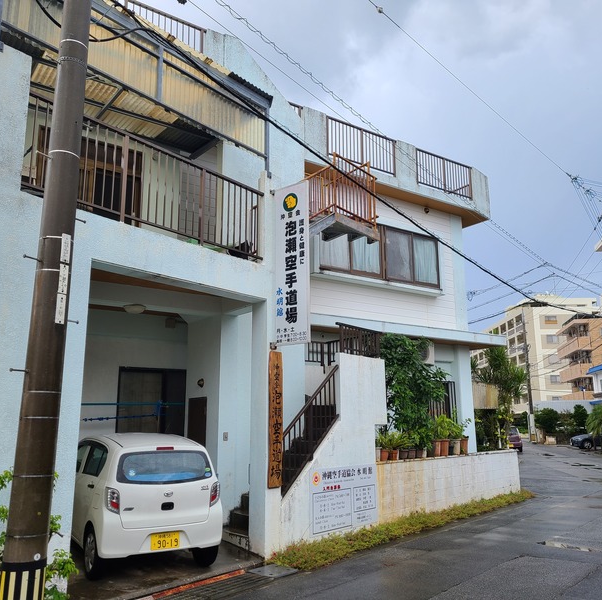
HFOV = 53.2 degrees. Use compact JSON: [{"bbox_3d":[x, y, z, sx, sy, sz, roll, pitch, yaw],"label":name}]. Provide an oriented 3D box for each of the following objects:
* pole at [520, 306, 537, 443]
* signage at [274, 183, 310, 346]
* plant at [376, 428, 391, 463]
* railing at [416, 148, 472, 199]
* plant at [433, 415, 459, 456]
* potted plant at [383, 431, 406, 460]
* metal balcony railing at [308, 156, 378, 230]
[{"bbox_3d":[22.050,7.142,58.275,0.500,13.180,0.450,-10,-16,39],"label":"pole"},{"bbox_3d":[-0.102,-0.491,8.002,0.550,2.190,0.060,-9,-15,36],"label":"signage"},{"bbox_3d":[1.420,2.519,10.403,0.280,0.550,0.280,0,-12,0],"label":"plant"},{"bbox_3d":[3.176,-2.737,13.218,1.750,0.790,0.060,8,-14,-33],"label":"railing"},{"bbox_3d":[2.935,2.779,12.292,0.420,0.800,0.450,-9,-15,38],"label":"plant"},{"bbox_3d":[1.568,2.452,10.131,0.370,0.492,0.360,0,-12,0],"label":"potted plant"},{"bbox_3d":[0.726,-1.827,11.401,1.370,1.180,1.040,11,-16,-44],"label":"metal balcony railing"}]

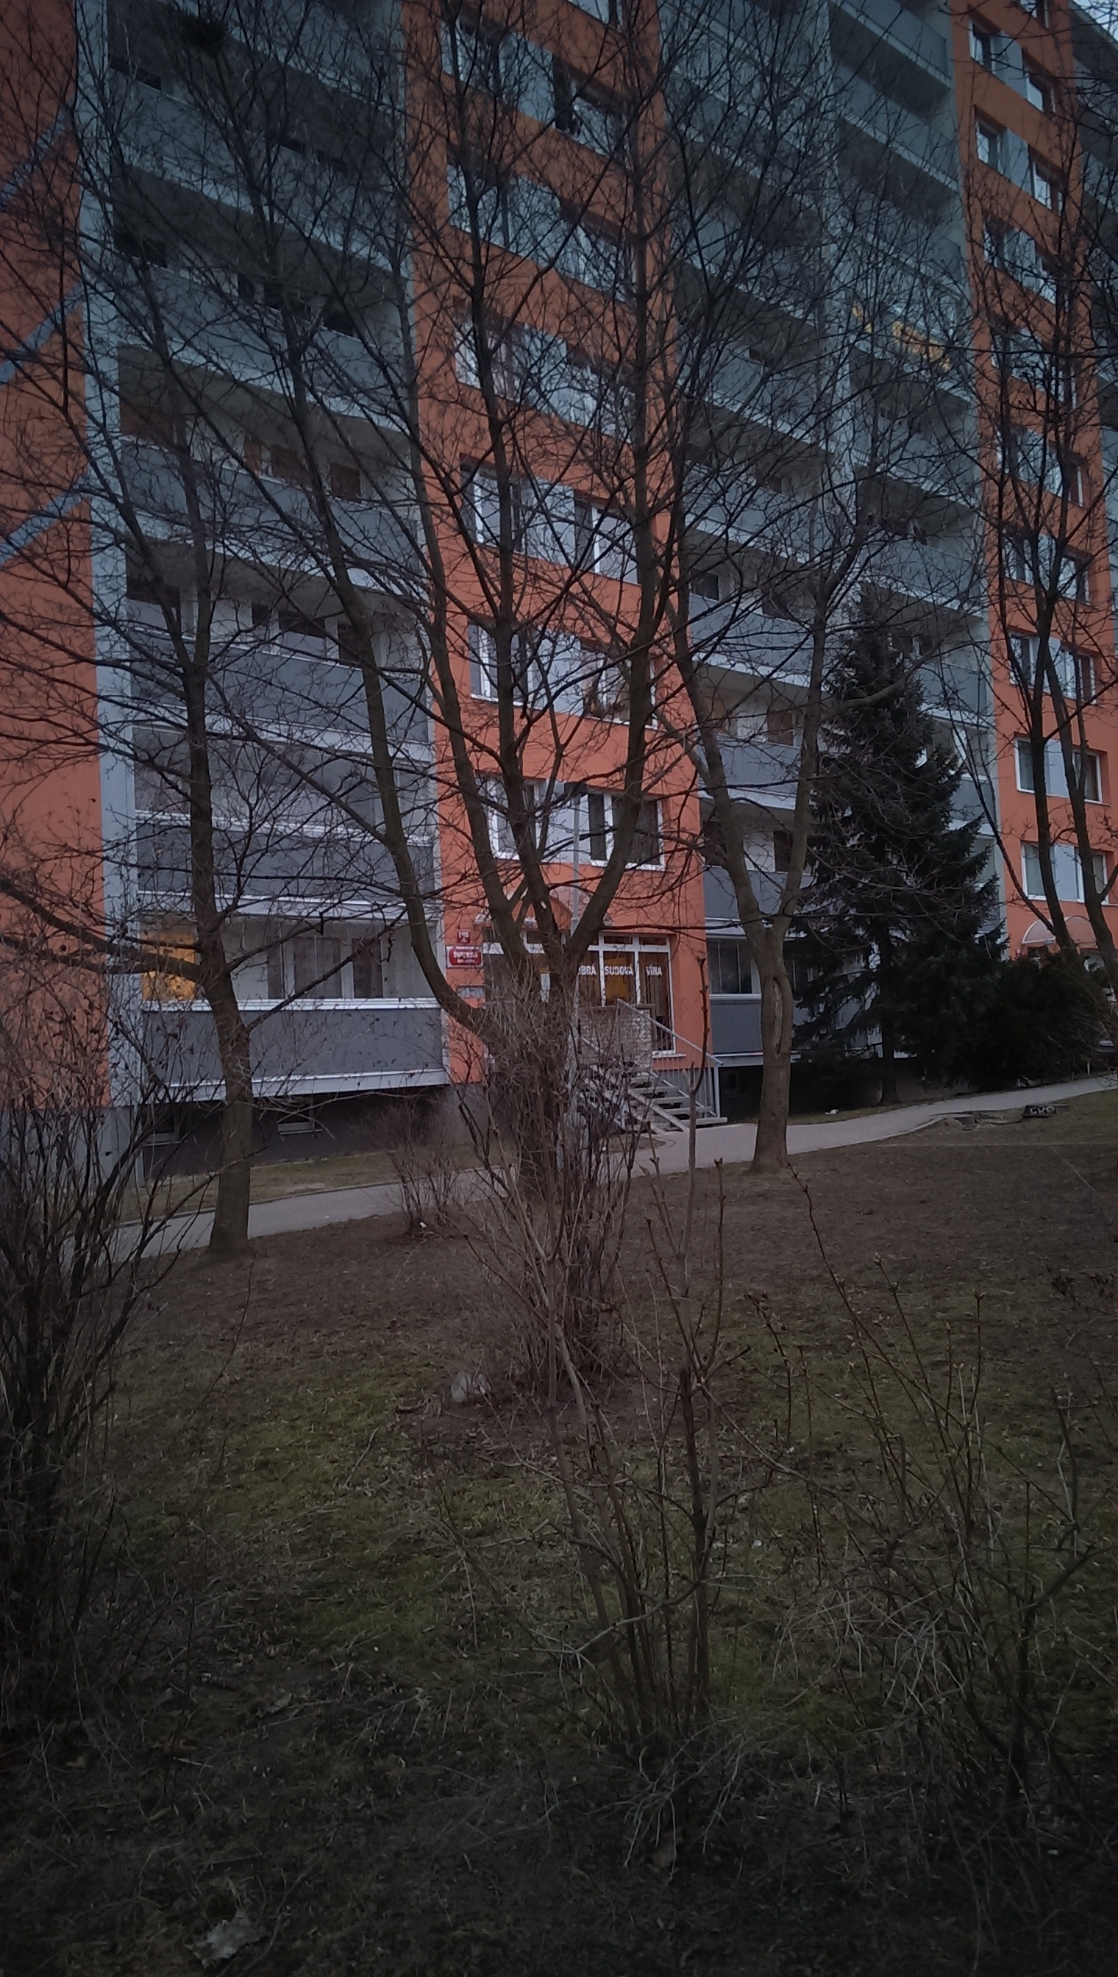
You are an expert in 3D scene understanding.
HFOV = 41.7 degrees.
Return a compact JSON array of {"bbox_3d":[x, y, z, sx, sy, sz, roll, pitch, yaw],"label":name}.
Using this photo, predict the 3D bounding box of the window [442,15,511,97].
[{"bbox_3d":[-1.588,-17.039,26.738,1.550,1.520,0.200,-1,-3,-44],"label":"window"}]

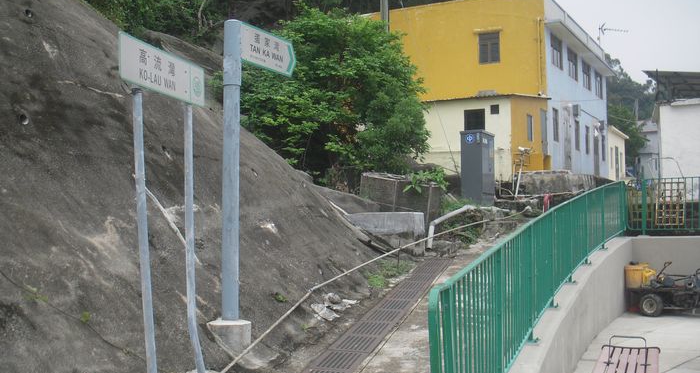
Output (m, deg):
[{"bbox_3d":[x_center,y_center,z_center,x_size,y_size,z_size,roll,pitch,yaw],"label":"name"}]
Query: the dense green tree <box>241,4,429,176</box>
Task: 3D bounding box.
[{"bbox_3d":[-0.363,-2.225,18.000,4.300,4.100,4.000,0,-4,0],"label":"dense green tree"}]

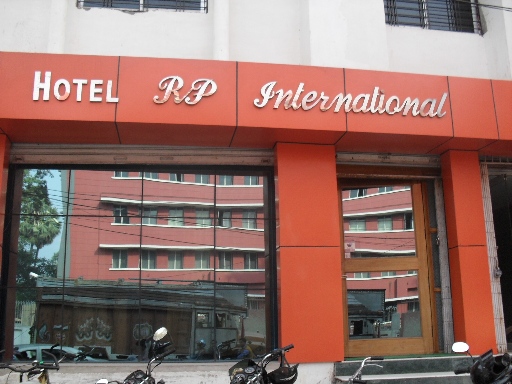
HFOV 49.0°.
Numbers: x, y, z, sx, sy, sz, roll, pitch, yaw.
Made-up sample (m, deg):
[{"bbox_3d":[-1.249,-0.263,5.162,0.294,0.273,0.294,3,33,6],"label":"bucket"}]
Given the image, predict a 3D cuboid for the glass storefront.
[{"bbox_3d":[-1.191,0.767,6.110,2.763,2.031,0.120,1,-12,-10],"label":"glass storefront"}]

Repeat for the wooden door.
[{"bbox_3d":[1.533,0.882,6.657,1.163,2.035,0.100,1,-12,-10],"label":"wooden door"}]

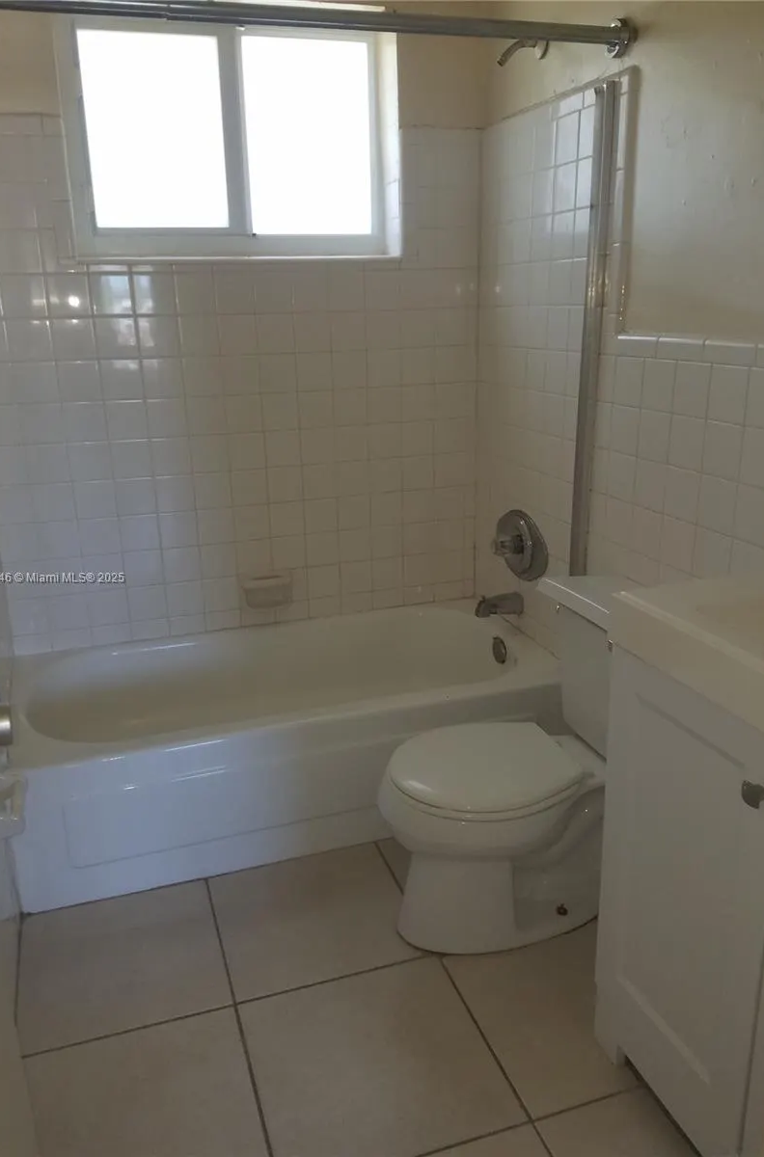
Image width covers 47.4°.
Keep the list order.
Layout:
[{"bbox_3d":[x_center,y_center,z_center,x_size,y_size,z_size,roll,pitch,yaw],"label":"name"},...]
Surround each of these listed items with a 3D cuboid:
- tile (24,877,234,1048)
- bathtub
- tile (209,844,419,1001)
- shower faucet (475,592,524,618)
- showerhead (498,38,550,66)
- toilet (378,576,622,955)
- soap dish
[{"bbox_3d":[-0.570,0.837,1.911,0.430,0.010,0.430,-7,19,-18],"label":"tile"},{"bbox_3d":[-0.258,0.430,2.487,1.480,0.400,0.705,-7,19,-18],"label":"bathtub"},{"bbox_3d":[-0.158,0.788,2.035,0.435,0.010,0.435,-7,19,-18],"label":"tile"},{"bbox_3d":[0.350,0.083,2.601,0.153,0.072,0.058,-7,19,-18],"label":"shower faucet"},{"bbox_3d":[0.347,-1.309,2.158,0.130,0.078,0.062,-7,19,-18],"label":"showerhead"},{"bbox_3d":[0.319,0.422,1.939,0.675,0.735,0.440,-7,19,-18],"label":"toilet"},{"bbox_3d":[-0.351,0.043,2.680,0.155,0.110,0.075,-7,19,-18],"label":"soap dish"}]

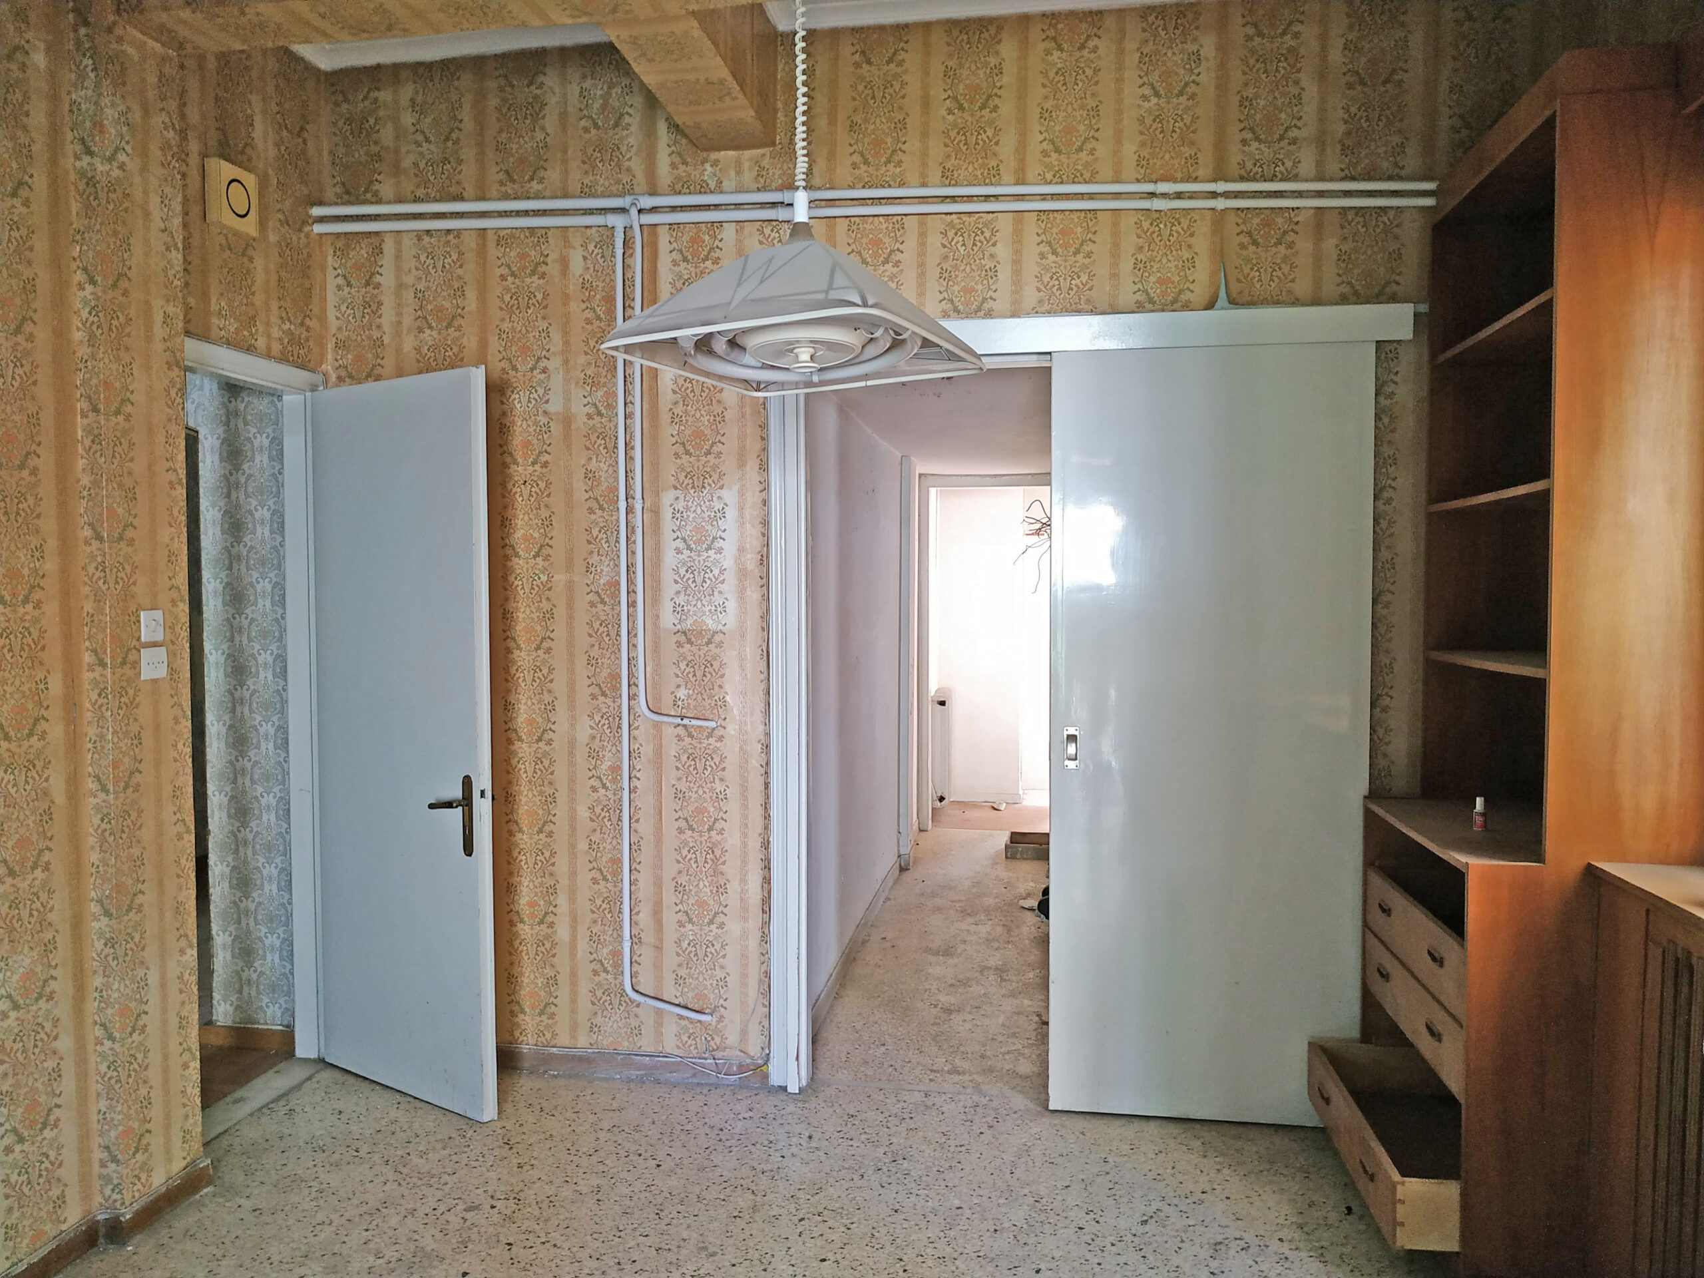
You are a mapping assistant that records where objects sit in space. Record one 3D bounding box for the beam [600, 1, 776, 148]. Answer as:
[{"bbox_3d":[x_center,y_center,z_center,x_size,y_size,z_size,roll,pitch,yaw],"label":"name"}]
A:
[{"bbox_3d":[-0.391,-1.566,3.003,0.223,0.350,0.792,0,2,9],"label":"beam"}]

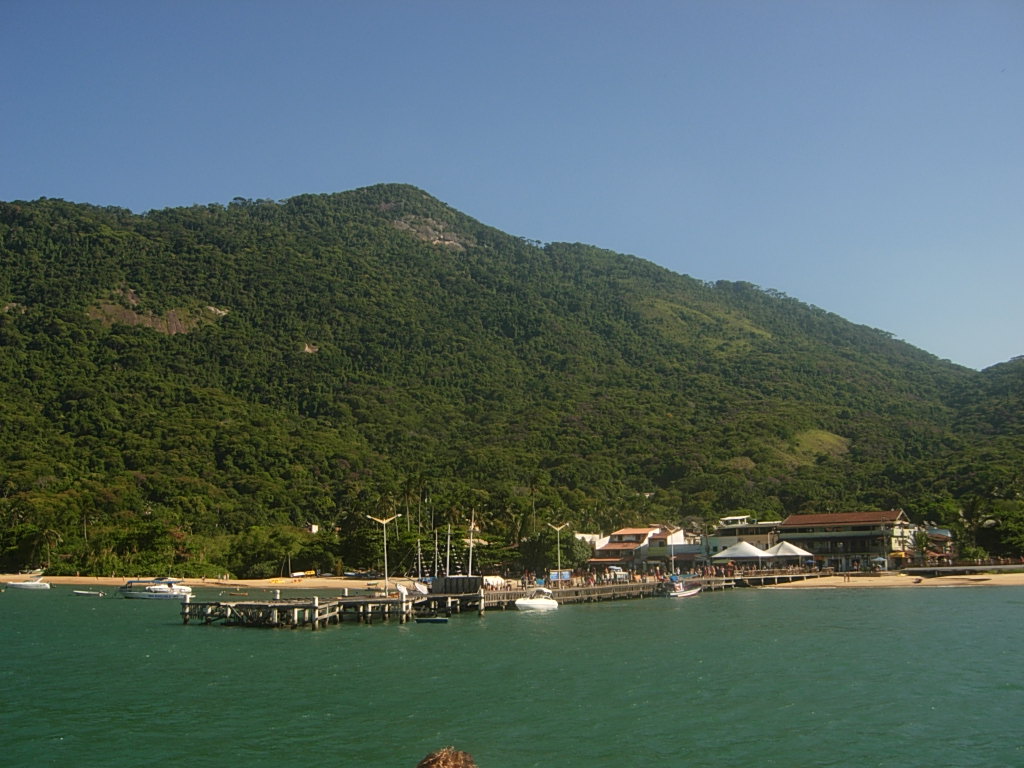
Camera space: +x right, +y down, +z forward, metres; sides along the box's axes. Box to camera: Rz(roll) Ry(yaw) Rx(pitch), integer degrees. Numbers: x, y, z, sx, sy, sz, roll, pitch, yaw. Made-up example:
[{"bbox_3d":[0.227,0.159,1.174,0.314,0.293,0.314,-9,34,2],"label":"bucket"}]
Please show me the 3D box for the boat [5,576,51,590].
[{"bbox_3d":[-100.910,41.680,222.540,7.760,2.250,2.700,-2,-9,5],"label":"boat"}]

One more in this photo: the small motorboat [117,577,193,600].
[{"bbox_3d":[-52.670,30.380,157.360,10.120,2.480,2.900,0,-9,-10],"label":"small motorboat"}]

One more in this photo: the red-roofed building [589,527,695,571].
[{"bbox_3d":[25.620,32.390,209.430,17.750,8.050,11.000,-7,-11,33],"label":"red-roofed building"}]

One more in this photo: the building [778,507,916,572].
[{"bbox_3d":[56.160,26.600,179.880,19.090,10.130,9.000,-8,-11,35],"label":"building"}]

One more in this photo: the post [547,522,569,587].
[{"bbox_3d":[5.350,19.750,121.390,2.170,7.500,0.350,-4,-9,15],"label":"post"}]

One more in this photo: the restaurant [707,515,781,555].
[{"bbox_3d":[41.300,28.670,190.730,10.340,10.000,9.000,-7,-11,32],"label":"restaurant"}]

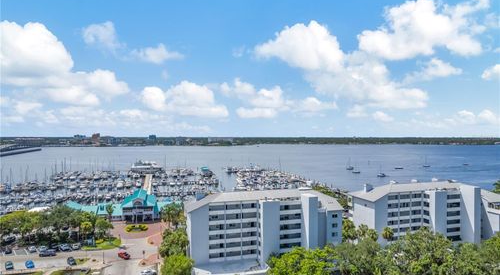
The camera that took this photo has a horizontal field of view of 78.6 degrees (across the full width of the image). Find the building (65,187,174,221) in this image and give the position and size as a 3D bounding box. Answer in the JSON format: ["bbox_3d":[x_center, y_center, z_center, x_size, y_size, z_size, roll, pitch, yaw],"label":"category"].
[{"bbox_3d":[-67.500,35.900,160.500,51.000,12.200,25.000,0,0,-16],"label":"building"}]

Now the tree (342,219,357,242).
[{"bbox_3d":[36.816,36.350,113.000,4.800,11.300,4.800,0,0,0],"label":"tree"}]

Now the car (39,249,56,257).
[{"bbox_3d":[-74.100,42.600,112.300,5.100,1.750,1.950,0,0,-9],"label":"car"}]

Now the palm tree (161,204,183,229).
[{"bbox_3d":[-36.204,36.350,140.491,8.000,11.300,8.000,0,0,-16],"label":"palm tree"}]

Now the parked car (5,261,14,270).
[{"bbox_3d":[-80.500,42.750,102.300,1.850,1.500,4.600,0,0,-41],"label":"parked car"}]

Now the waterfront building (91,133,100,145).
[{"bbox_3d":[-700.000,10.500,1400.000,36.000,54.000,32.000,0,0,-12],"label":"waterfront building"}]

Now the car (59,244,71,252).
[{"bbox_3d":[-69.524,41.175,114.833,1.880,1.650,4.700,0,0,-42],"label":"car"}]

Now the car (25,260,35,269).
[{"bbox_3d":[-74.400,42.750,103.400,1.850,1.500,4.500,0,0,-41],"label":"car"}]

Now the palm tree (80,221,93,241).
[{"bbox_3d":[-66.029,37.950,123.335,4.500,8.100,4.500,0,0,-16],"label":"palm tree"}]

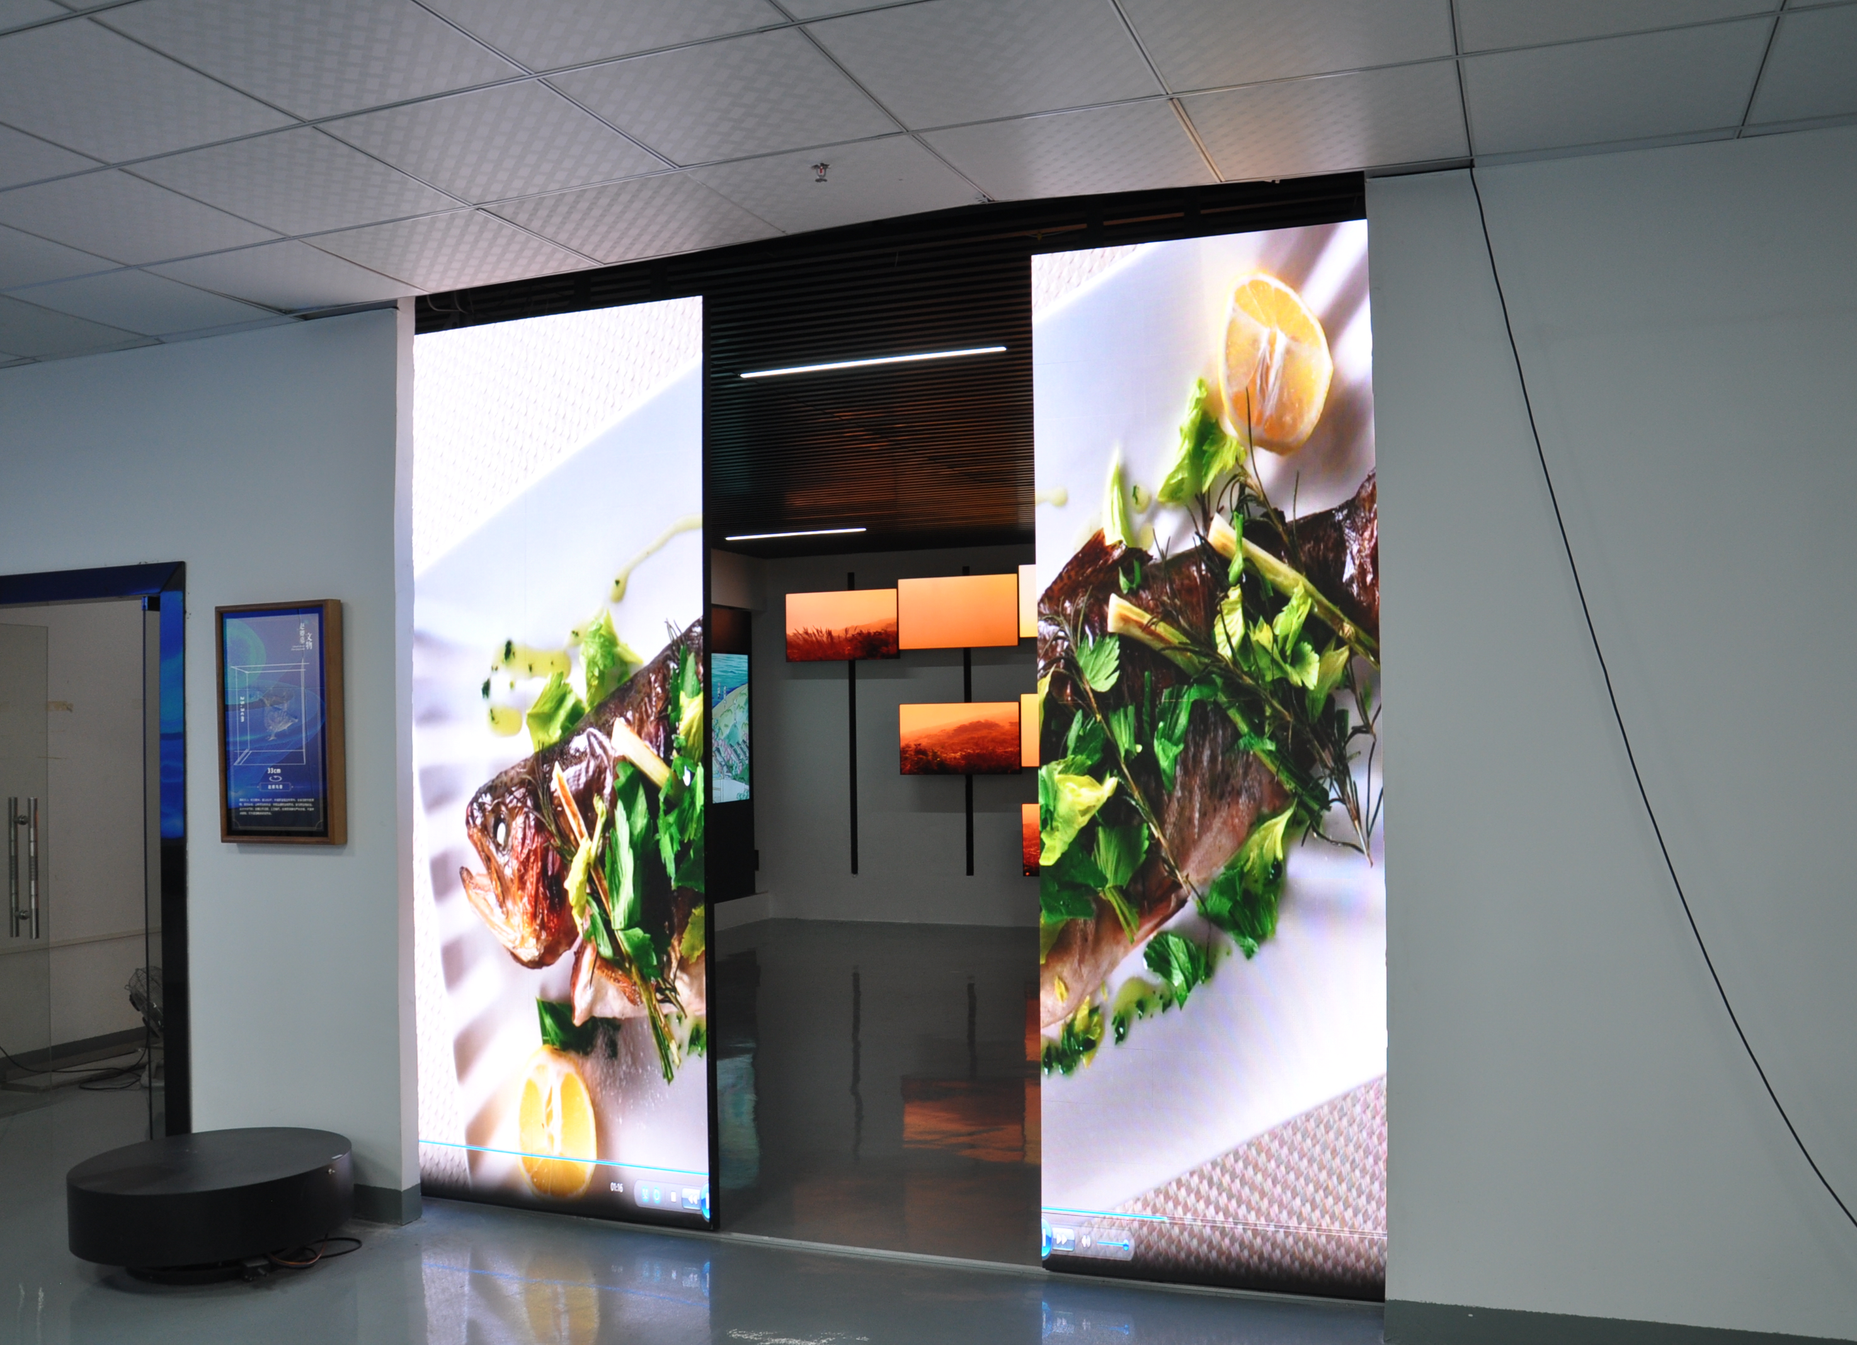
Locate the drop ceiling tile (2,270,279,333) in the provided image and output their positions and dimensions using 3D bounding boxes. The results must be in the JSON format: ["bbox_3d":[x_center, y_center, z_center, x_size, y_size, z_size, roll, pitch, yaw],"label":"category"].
[{"bbox_3d":[-2.434,-1.164,4.740,0.595,0.020,0.595,-1,-2,20],"label":"drop ceiling tile"}]

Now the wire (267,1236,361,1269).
[{"bbox_3d":[-1.811,1.711,4.476,0.190,0.035,0.210,-1,-2,20],"label":"wire"}]

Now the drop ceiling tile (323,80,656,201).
[{"bbox_3d":[-0.980,-1.212,3.480,0.585,0.020,0.585,-1,-2,20],"label":"drop ceiling tile"}]

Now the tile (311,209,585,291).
[{"bbox_3d":[-1.355,-1.201,4.297,0.595,0.020,0.595,-1,-2,20],"label":"tile"}]

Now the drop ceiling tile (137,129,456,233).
[{"bbox_3d":[-1.530,-1.194,3.695,0.585,0.020,0.585,-1,-2,20],"label":"drop ceiling tile"}]

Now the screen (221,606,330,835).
[{"bbox_3d":[-2.095,0.164,4.894,0.430,0.730,0.040,-1,-2,20],"label":"screen"}]

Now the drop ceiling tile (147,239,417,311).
[{"bbox_3d":[-1.889,-1.174,4.521,0.595,0.020,0.595,-1,-2,20],"label":"drop ceiling tile"}]

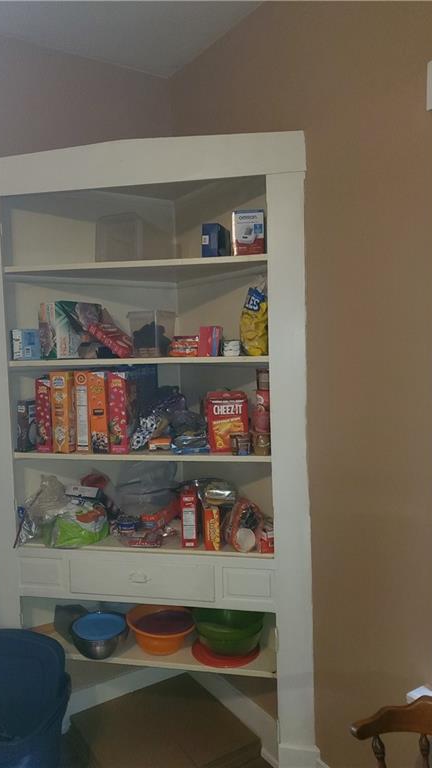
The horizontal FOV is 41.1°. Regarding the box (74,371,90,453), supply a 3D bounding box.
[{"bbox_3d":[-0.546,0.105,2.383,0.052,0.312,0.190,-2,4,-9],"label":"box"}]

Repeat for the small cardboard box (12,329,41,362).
[{"bbox_3d":[-0.744,-0.152,2.258,0.045,0.122,0.130,-1,4,11],"label":"small cardboard box"}]

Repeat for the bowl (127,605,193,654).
[{"bbox_3d":[-0.225,1.037,2.398,0.282,0.115,0.282,-2,4,0],"label":"bowl"}]

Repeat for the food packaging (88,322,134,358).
[{"bbox_3d":[-0.403,-0.180,2.246,0.168,0.036,0.115,35,25,-1],"label":"food packaging"}]

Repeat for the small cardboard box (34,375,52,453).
[{"bbox_3d":[-0.678,0.122,2.396,0.064,0.293,0.195,-1,4,7],"label":"small cardboard box"}]

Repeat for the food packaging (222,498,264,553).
[{"bbox_3d":[0.102,0.515,2.134,0.142,0.180,0.090,-1,4,11],"label":"food packaging"}]

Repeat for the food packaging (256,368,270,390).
[{"bbox_3d":[0.189,-0.016,2.153,0.075,0.076,0.075,-2,4,0],"label":"food packaging"}]

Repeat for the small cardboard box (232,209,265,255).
[{"bbox_3d":[0.117,-0.541,2.096,0.106,0.162,0.090,-2,4,-6],"label":"small cardboard box"}]

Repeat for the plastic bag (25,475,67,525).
[{"bbox_3d":[-0.689,0.462,2.332,0.155,0.180,0.120,-2,4,-11],"label":"plastic bag"}]

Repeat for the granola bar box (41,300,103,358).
[{"bbox_3d":[-0.596,-0.218,2.402,0.217,0.223,0.120,-6,6,-44],"label":"granola bar box"}]

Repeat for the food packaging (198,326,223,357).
[{"bbox_3d":[-0.015,-0.165,2.240,0.058,0.110,0.071,-5,5,-39],"label":"food packaging"}]

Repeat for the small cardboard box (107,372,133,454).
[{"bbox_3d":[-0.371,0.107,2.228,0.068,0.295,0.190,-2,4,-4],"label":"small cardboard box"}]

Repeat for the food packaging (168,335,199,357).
[{"bbox_3d":[-0.121,-0.140,2.208,0.105,0.083,0.090,-1,4,8],"label":"food packaging"}]

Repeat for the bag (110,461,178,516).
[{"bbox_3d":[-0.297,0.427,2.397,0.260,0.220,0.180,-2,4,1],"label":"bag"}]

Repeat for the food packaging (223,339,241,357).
[{"bbox_3d":[0.056,-0.130,2.072,0.056,0.062,0.056,-1,4,11],"label":"food packaging"}]

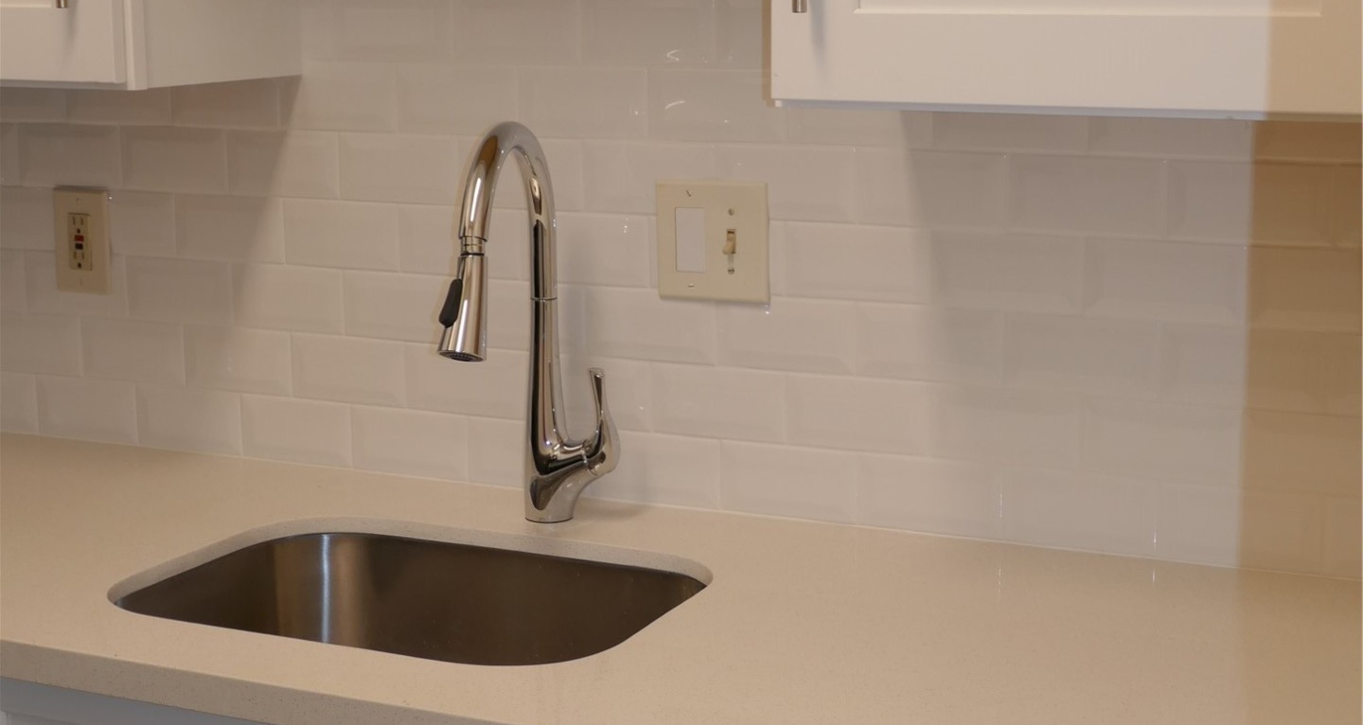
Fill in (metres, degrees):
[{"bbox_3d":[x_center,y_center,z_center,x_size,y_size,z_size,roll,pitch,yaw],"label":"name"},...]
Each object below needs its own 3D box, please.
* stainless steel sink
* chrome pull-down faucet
[{"bbox_3d":[-0.261,0.330,2.010,0.560,0.210,0.400,4,12,24],"label":"stainless steel sink"},{"bbox_3d":[-0.145,-0.022,2.061,0.111,0.420,0.256,3,12,18],"label":"chrome pull-down faucet"}]

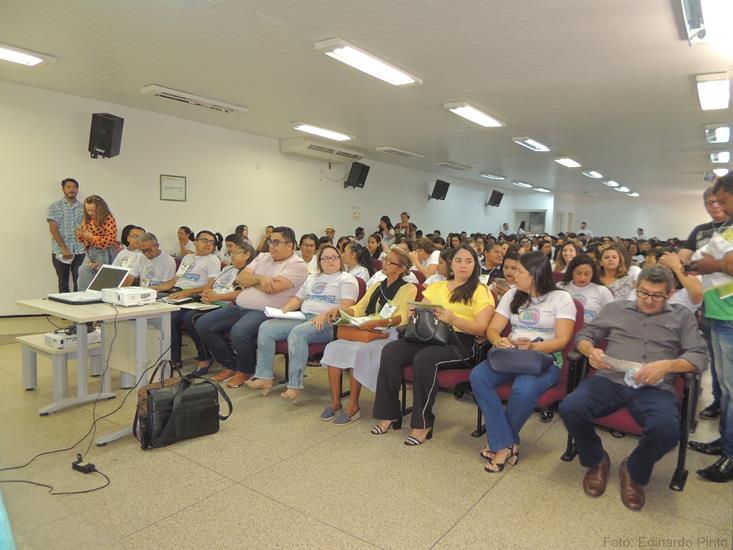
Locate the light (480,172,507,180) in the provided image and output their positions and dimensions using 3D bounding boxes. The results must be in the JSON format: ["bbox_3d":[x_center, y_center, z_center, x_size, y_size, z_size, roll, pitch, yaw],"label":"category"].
[{"bbox_3d":[3.473,-2.694,13.902,0.240,0.065,1.320,5,7,35],"label":"light"}]

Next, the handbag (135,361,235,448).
[{"bbox_3d":[-1.151,0.822,3.157,0.450,0.360,0.190,-1,7,-33],"label":"handbag"}]

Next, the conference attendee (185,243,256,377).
[{"bbox_3d":[-1.405,0.283,4.825,0.470,1.090,0.840,7,7,35],"label":"conference attendee"}]

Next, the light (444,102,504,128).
[{"bbox_3d":[1.337,-1.905,6.188,0.245,0.065,1.270,5,6,36],"label":"light"}]

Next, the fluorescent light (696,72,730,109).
[{"bbox_3d":[3.522,-1.853,5.143,0.240,0.065,1.320,5,7,35],"label":"fluorescent light"}]

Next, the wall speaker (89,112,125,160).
[{"bbox_3d":[-2.898,-1.549,5.666,0.215,0.420,0.260,16,19,-4],"label":"wall speaker"}]

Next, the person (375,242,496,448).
[{"bbox_3d":[0.467,0.413,3.420,0.530,1.210,0.800,6,7,43],"label":"person"}]

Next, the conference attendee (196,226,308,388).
[{"bbox_3d":[-0.882,0.228,4.192,0.590,1.250,0.880,7,7,40],"label":"conference attendee"}]

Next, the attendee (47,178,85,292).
[{"bbox_3d":[-3.414,-0.241,5.804,0.470,1.700,0.290,-2,8,-42],"label":"attendee"}]

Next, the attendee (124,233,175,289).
[{"bbox_3d":[-2.292,0.172,5.375,0.540,1.200,0.780,5,6,36],"label":"attendee"}]

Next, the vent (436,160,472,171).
[{"bbox_3d":[1.903,-2.275,10.772,0.250,0.065,1.270,5,6,36],"label":"vent"}]

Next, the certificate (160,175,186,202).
[{"bbox_3d":[-2.783,-1.247,7.328,0.025,0.360,0.420,5,7,35],"label":"certificate"}]

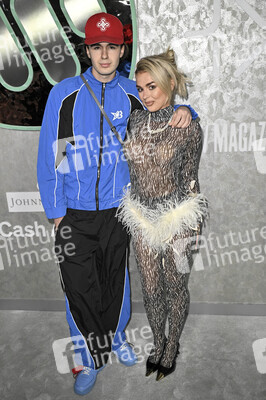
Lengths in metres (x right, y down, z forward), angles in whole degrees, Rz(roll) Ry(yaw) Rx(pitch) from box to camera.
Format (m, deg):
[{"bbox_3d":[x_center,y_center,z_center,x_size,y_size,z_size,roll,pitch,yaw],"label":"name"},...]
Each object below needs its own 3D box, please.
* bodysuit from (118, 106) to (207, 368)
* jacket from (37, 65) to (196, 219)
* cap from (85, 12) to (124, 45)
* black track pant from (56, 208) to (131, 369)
[{"bbox_3d":[0.163,0.233,2.046,0.450,1.420,0.330,3,17,19],"label":"bodysuit"},{"bbox_3d":[-0.067,-0.272,1.939,0.770,0.740,0.380,-3,16,0],"label":"jacket"},{"bbox_3d":[-0.128,-0.777,1.776,0.177,0.145,0.258,-2,18,-2],"label":"cap"},{"bbox_3d":[-0.195,0.452,2.140,0.380,1.020,0.400,-2,16,2],"label":"black track pant"}]

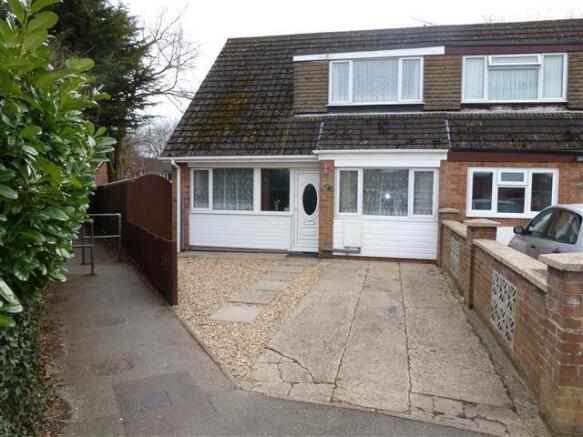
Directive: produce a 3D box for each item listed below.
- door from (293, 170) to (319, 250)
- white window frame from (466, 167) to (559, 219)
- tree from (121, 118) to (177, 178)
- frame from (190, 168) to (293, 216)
[{"bbox_3d":[0.483,-0.190,9.944,0.860,2.026,0.100,1,3,10],"label":"door"},{"bbox_3d":[4.620,-0.537,8.512,1.789,1.052,0.100,1,3,10],"label":"white window frame"},{"bbox_3d":[-11.700,-4.400,33.000,5.500,7.600,5.500,1,3,10],"label":"tree"},{"bbox_3d":[-1.292,-0.676,10.248,2.691,1.208,0.100,1,3,10],"label":"frame"}]

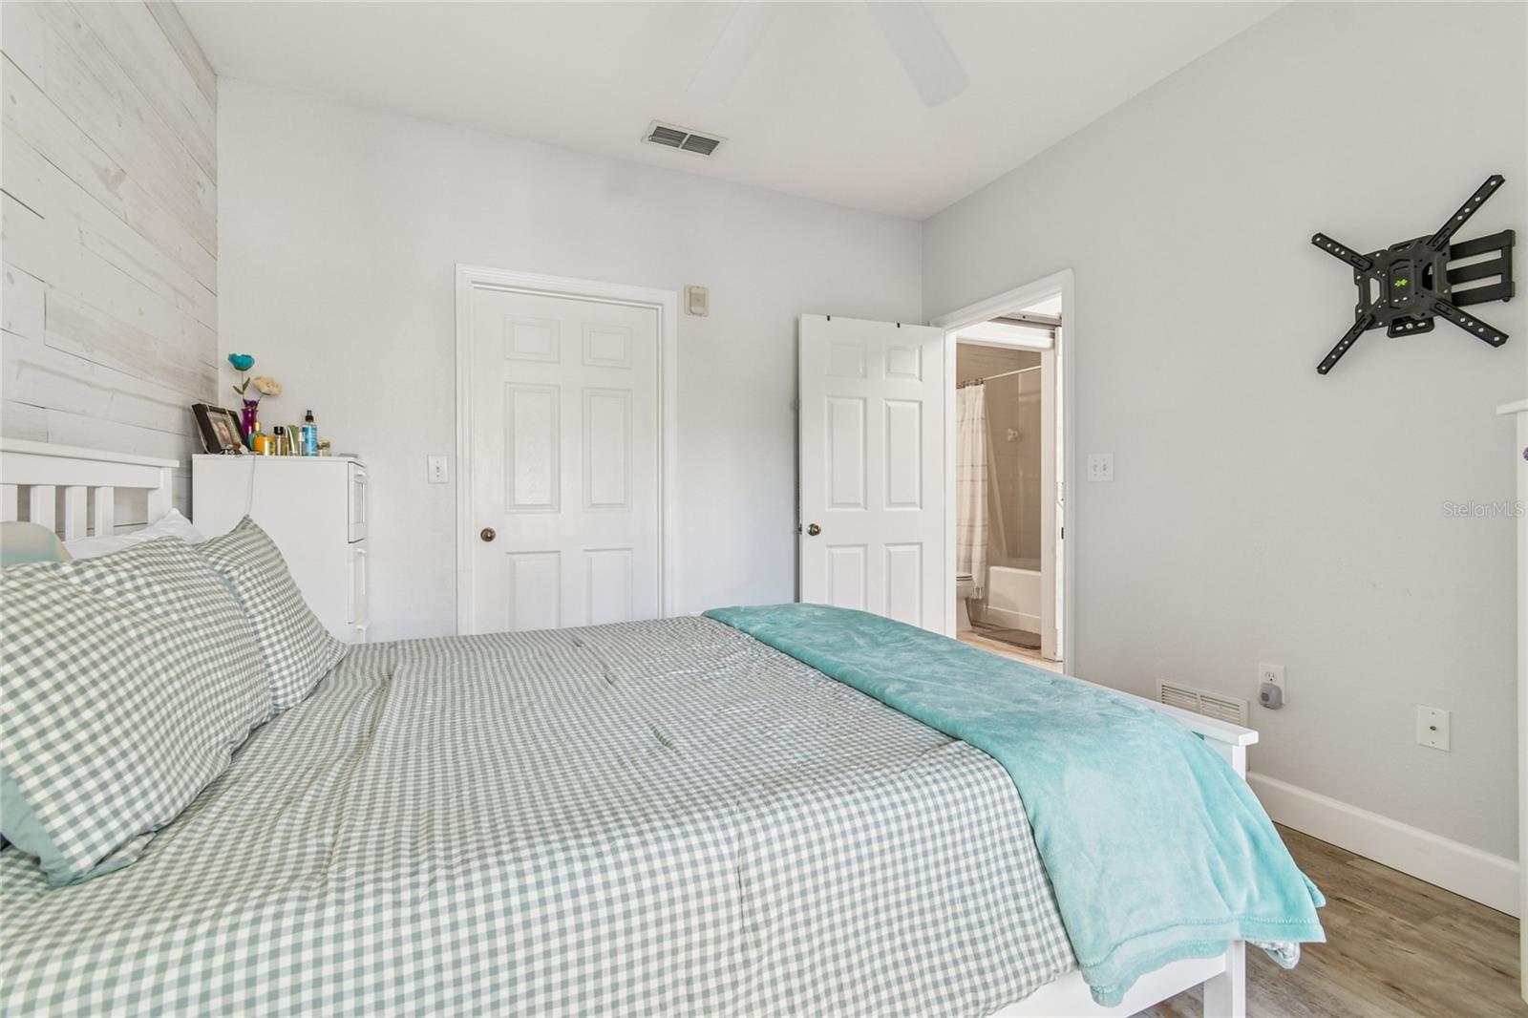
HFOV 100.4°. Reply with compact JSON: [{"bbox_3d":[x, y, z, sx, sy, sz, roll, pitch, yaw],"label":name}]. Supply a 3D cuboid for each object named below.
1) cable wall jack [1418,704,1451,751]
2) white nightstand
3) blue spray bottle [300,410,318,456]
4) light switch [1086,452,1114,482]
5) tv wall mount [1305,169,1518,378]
[{"bbox_3d":[1.895,0.620,1.799,0.013,0.114,0.071,0,1,-26],"label":"cable wall jack"},{"bbox_3d":[-1.808,0.433,2.448,0.485,1.243,0.380,0,1,-26],"label":"white nightstand"},{"bbox_3d":[-1.746,-0.281,2.449,0.055,0.185,0.057,1,1,42],"label":"blue spray bottle"},{"bbox_3d":[1.444,-0.176,2.729,0.018,0.118,0.118,0,1,-26],"label":"light switch"},{"bbox_3d":[1.837,-0.637,1.819,0.100,0.445,0.418,0,1,-26],"label":"tv wall mount"}]

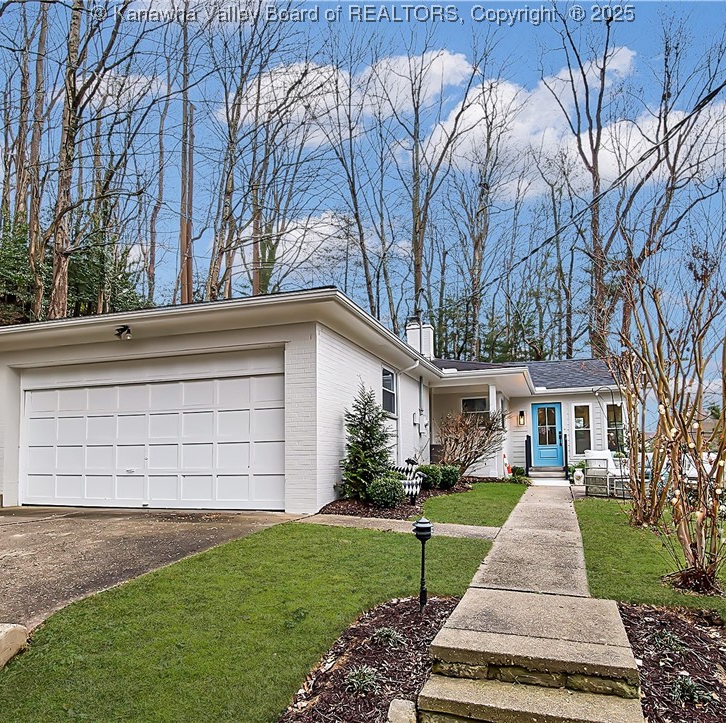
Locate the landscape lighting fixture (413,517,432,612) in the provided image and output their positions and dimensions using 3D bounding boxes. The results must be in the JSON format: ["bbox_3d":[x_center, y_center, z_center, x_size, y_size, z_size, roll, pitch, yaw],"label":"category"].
[{"bbox_3d":[0.457,1.545,3.920,0.148,0.730,0.148,-3,-8,18],"label":"landscape lighting fixture"}]

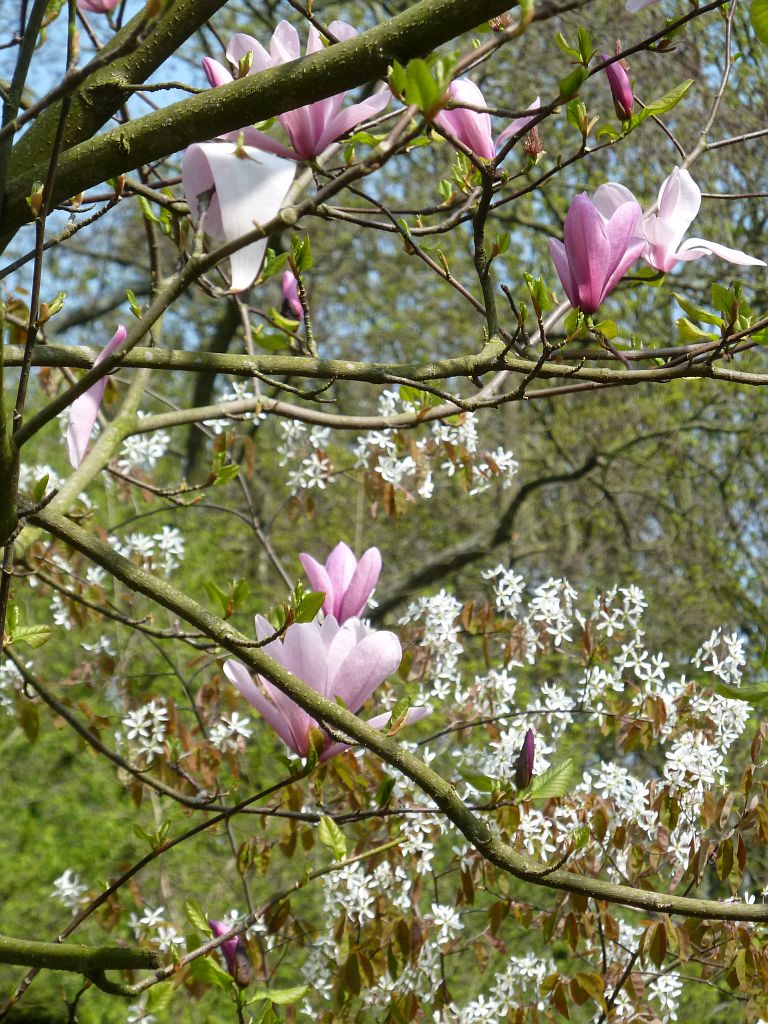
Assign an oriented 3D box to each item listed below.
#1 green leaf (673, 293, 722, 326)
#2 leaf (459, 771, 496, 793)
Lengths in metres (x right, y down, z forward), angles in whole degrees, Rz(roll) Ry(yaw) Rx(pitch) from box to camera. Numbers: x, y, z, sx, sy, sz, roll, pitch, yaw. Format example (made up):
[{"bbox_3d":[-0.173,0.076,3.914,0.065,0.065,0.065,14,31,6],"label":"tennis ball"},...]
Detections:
[{"bbox_3d":[0.263,-0.170,4.200,0.047,0.017,0.018,31,0,0],"label":"green leaf"},{"bbox_3d":[0.077,0.221,4.100,0.030,0.015,0.007,25,-36,11],"label":"leaf"}]

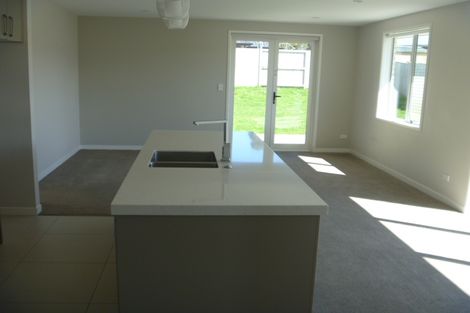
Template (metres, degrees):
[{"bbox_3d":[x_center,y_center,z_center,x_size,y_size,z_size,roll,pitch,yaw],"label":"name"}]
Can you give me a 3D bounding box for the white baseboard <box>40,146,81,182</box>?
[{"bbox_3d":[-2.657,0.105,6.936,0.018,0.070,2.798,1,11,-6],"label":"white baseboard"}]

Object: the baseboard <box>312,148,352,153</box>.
[{"bbox_3d":[1.882,-0.108,8.789,0.699,0.070,0.018,1,11,-6],"label":"baseboard"}]

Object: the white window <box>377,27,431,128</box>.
[{"bbox_3d":[2.497,-1.172,6.786,0.120,1.401,1.501,1,11,-6],"label":"white window"}]

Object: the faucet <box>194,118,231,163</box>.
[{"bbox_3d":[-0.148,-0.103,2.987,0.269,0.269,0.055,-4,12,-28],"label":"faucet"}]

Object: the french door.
[{"bbox_3d":[0.696,-1.164,8.509,1.681,2.176,0.120,1,11,-6],"label":"french door"}]

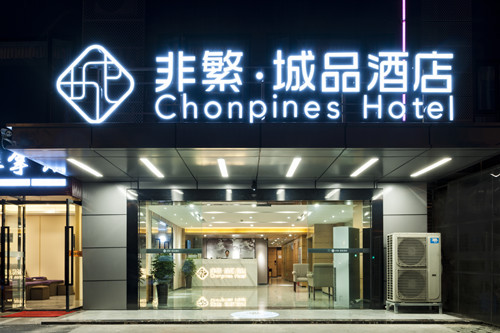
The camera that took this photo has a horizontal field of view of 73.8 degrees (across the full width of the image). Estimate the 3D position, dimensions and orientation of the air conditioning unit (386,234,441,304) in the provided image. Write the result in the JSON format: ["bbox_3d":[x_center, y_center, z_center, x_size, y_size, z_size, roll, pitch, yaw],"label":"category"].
[{"bbox_3d":[3.260,2.000,6.630,0.920,1.320,0.350,0,-3,0],"label":"air conditioning unit"}]

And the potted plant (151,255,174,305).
[{"bbox_3d":[-1.970,2.570,7.550,0.540,1.150,0.520,0,-3,0],"label":"potted plant"}]

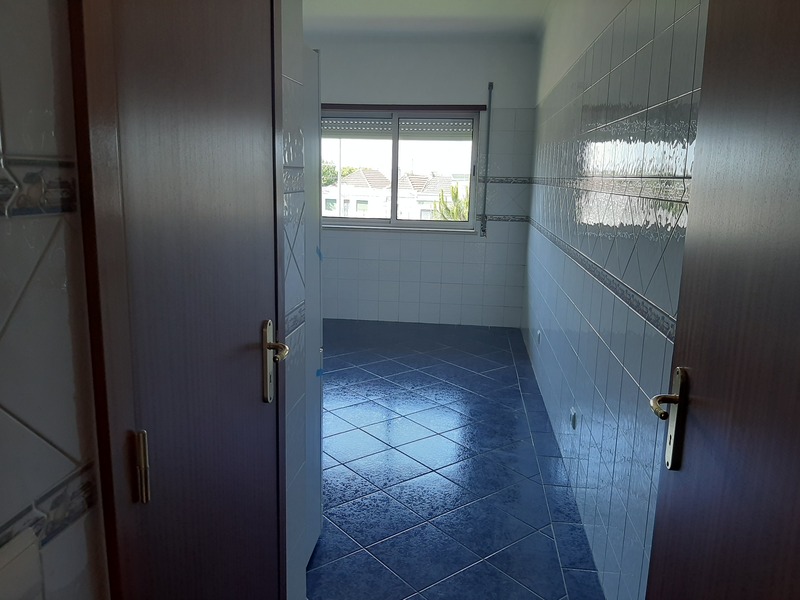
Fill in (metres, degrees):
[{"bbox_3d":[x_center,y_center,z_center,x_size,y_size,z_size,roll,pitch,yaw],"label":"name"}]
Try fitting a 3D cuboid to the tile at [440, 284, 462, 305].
[{"bbox_3d":[0.493,-0.060,5.967,0.200,0.200,0.010,3,11,6],"label":"tile"}]

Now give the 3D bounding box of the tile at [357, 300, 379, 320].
[{"bbox_3d":[-0.312,0.100,6.093,0.200,0.200,0.010,3,11,6],"label":"tile"}]

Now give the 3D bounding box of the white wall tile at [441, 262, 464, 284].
[{"bbox_3d":[0.498,-0.257,5.949,0.200,0.199,0.010,2,11,6],"label":"white wall tile"}]

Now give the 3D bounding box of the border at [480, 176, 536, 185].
[{"bbox_3d":[0.965,-1.091,5.708,0.490,0.060,0.010,3,11,6],"label":"border"}]

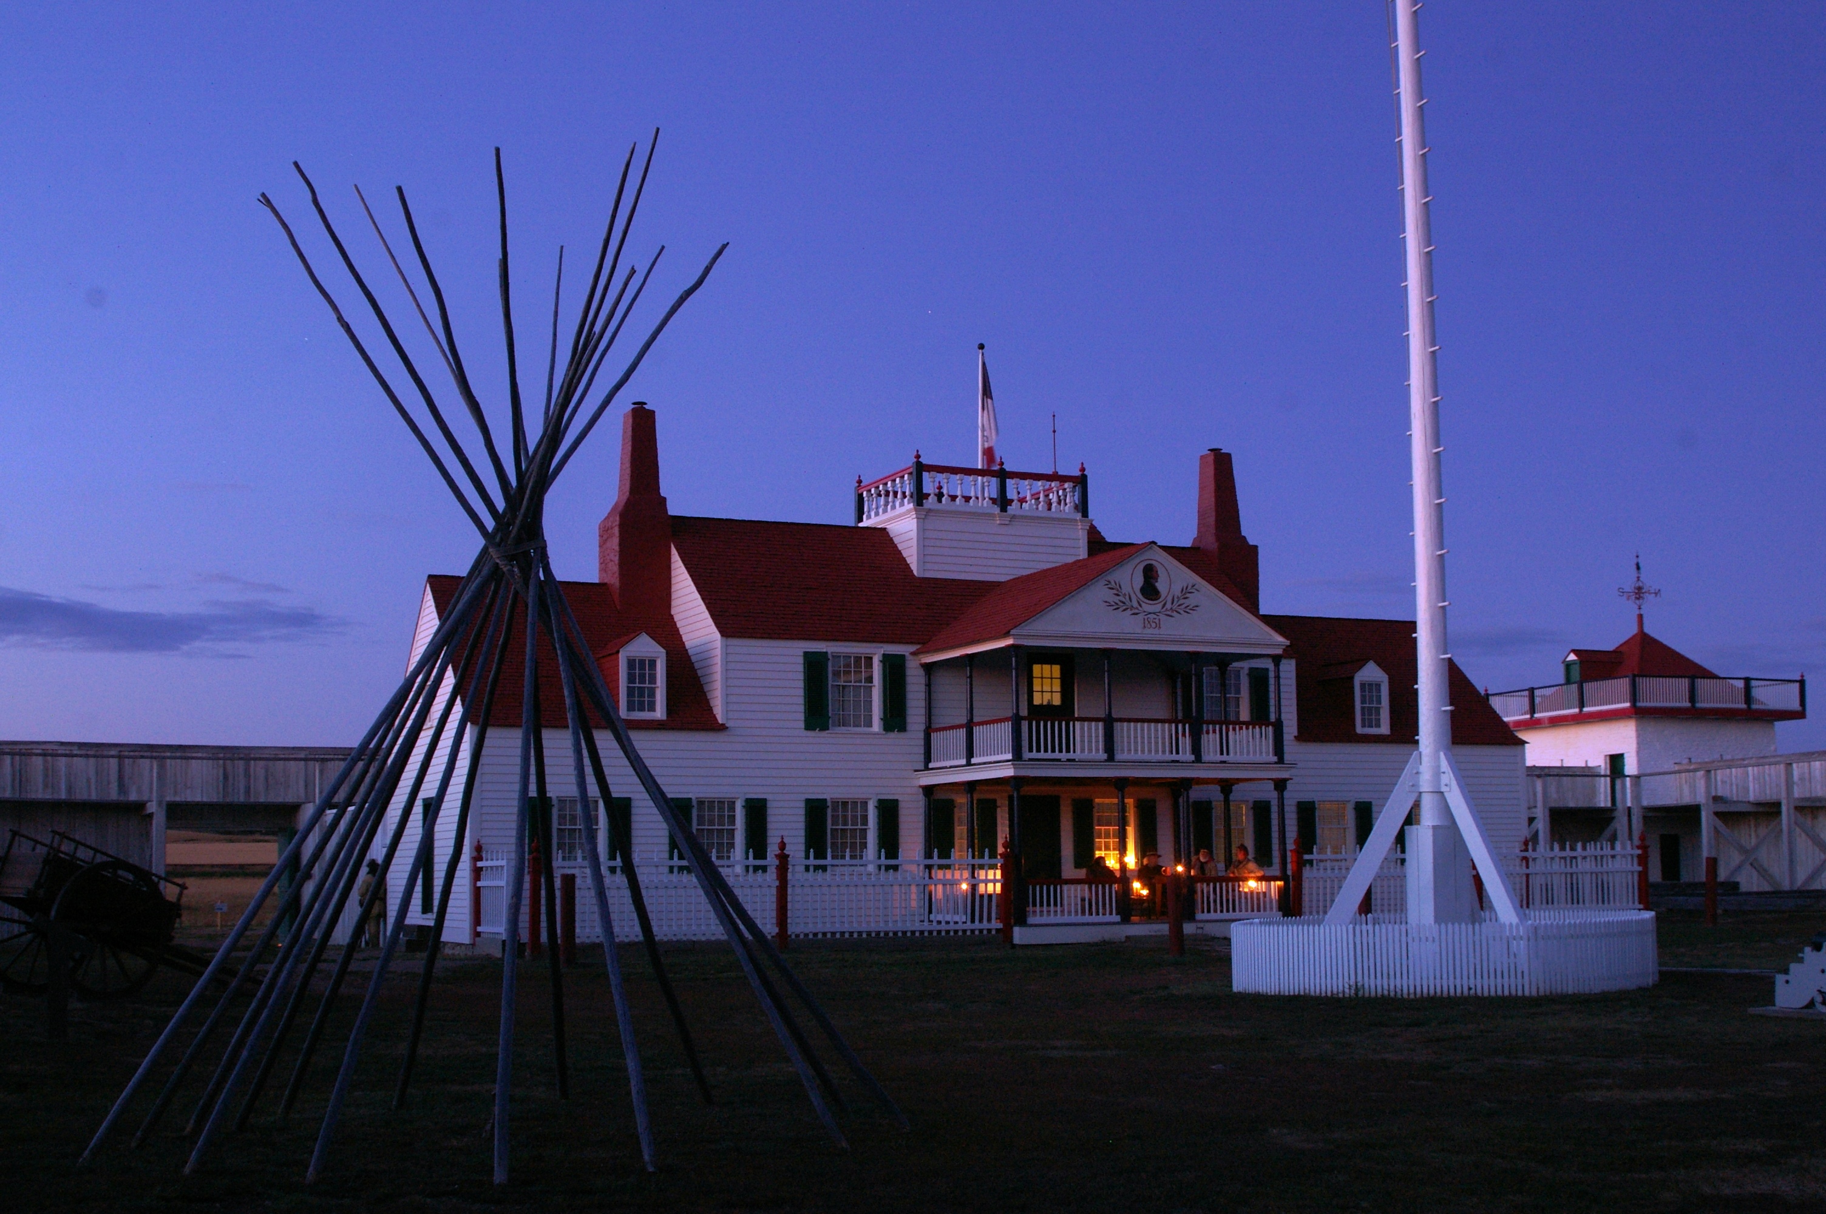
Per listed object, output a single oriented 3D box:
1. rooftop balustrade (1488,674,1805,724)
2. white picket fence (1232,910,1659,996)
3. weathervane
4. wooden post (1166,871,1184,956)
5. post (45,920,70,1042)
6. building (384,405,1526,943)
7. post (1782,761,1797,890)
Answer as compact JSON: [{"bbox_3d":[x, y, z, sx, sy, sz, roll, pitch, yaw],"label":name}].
[{"bbox_3d":[27.920,3.625,81.489,8.800,1.500,8.600,3,-8,-24],"label":"rooftop balustrade"},{"bbox_3d":[6.368,4.142,25.582,5.119,0.780,5.119,-1,-7,0],"label":"white picket fence"},{"bbox_3d":[28.096,-0.524,82.269,1.600,2.950,1.500,-3,-7,19],"label":"weathervane"},{"bbox_3d":[4.241,5.019,34.804,0.240,1.400,0.240,3,-8,-24],"label":"wooden post"},{"bbox_3d":[-8.155,3.564,20.300,0.180,1.157,0.180,2,-7,-24],"label":"post"},{"bbox_3d":[2.244,1.375,44.232,24.000,11.000,11.700,3,-8,-24],"label":"building"},{"bbox_3d":[28.877,7.267,70.144,0.300,4.450,0.300,3,-8,-24],"label":"post"}]

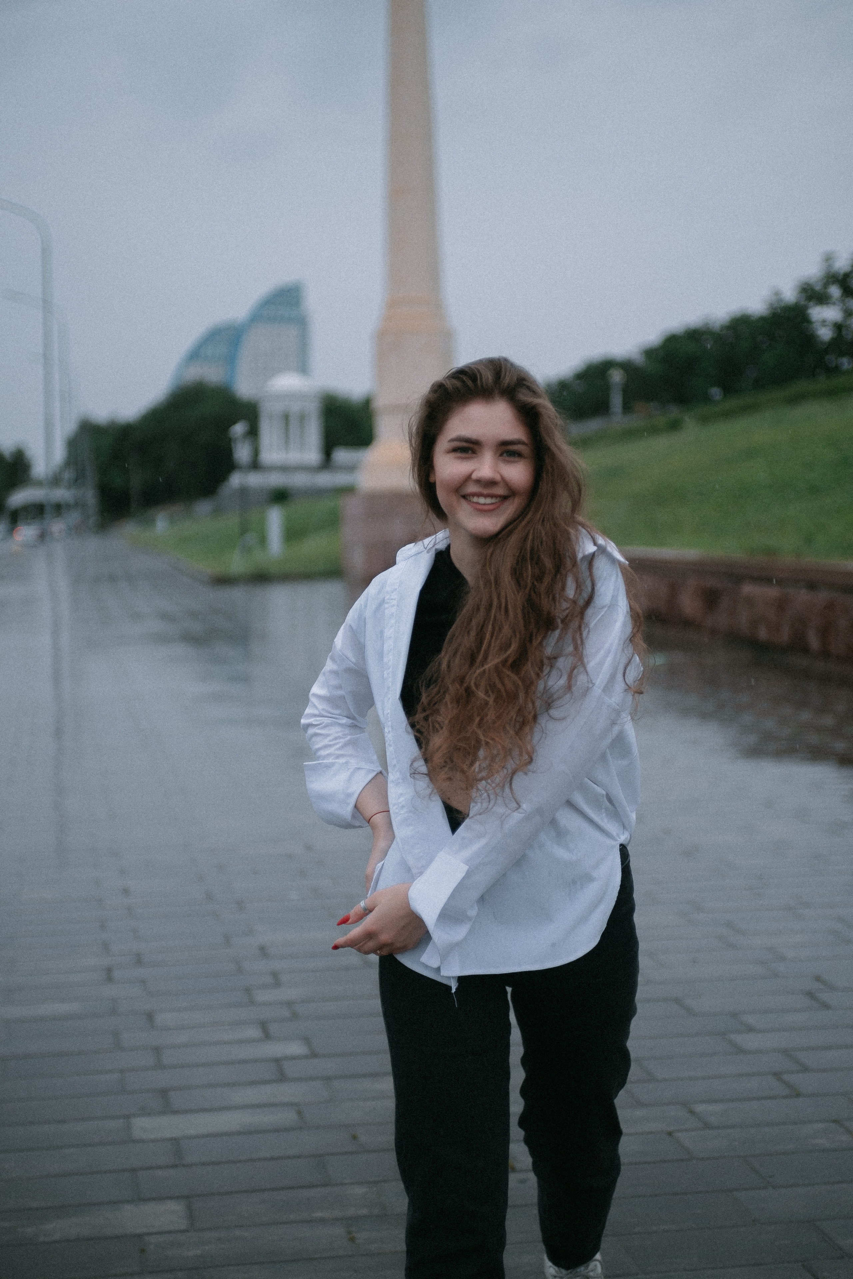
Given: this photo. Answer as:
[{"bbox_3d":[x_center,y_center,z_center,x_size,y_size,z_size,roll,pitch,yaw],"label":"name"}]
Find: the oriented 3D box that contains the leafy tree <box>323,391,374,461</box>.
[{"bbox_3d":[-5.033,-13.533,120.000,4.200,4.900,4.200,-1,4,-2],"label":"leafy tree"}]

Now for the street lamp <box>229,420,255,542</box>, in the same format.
[{"bbox_3d":[-4.911,-4.179,50.000,0.620,3.250,0.620,-1,4,-6],"label":"street lamp"}]

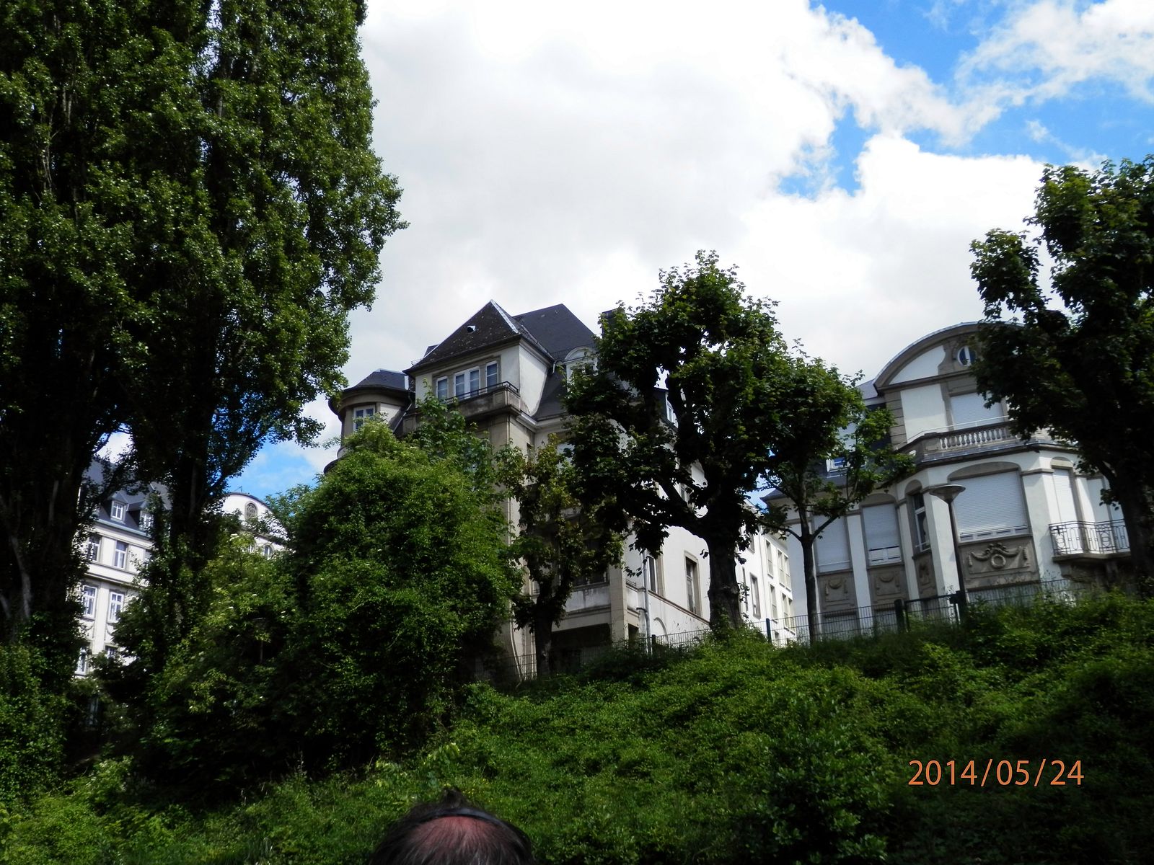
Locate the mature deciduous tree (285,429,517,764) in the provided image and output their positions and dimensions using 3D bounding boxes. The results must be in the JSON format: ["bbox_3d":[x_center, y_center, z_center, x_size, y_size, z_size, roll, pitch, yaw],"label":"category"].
[{"bbox_3d":[-2.934,2.589,18.214,3.735,5.939,3.735,-2,-19,-1],"label":"mature deciduous tree"}]

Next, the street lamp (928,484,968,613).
[{"bbox_3d":[7.778,2.683,22.594,0.730,3.376,0.730,-15,-23,32],"label":"street lamp"}]

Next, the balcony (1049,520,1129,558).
[{"bbox_3d":[13.521,2.813,28.990,2.300,0.920,0.600,-8,-20,17],"label":"balcony"}]

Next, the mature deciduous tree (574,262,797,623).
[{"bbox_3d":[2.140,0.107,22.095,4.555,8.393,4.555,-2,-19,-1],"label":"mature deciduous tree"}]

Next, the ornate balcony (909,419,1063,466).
[{"bbox_3d":[11.401,0.458,30.358,4.200,1.100,1.350,-12,-22,26],"label":"ornate balcony"}]

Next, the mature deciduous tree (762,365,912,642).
[{"bbox_3d":[5.342,1.477,22.628,2.993,6.274,2.993,-15,-23,32],"label":"mature deciduous tree"}]

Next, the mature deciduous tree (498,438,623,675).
[{"bbox_3d":[-0.356,2.705,24.076,2.659,5.513,2.659,-2,-19,-1],"label":"mature deciduous tree"}]

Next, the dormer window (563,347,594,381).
[{"bbox_3d":[0.465,-2.212,42.095,1.550,2.000,1.100,-14,-23,31],"label":"dormer window"}]

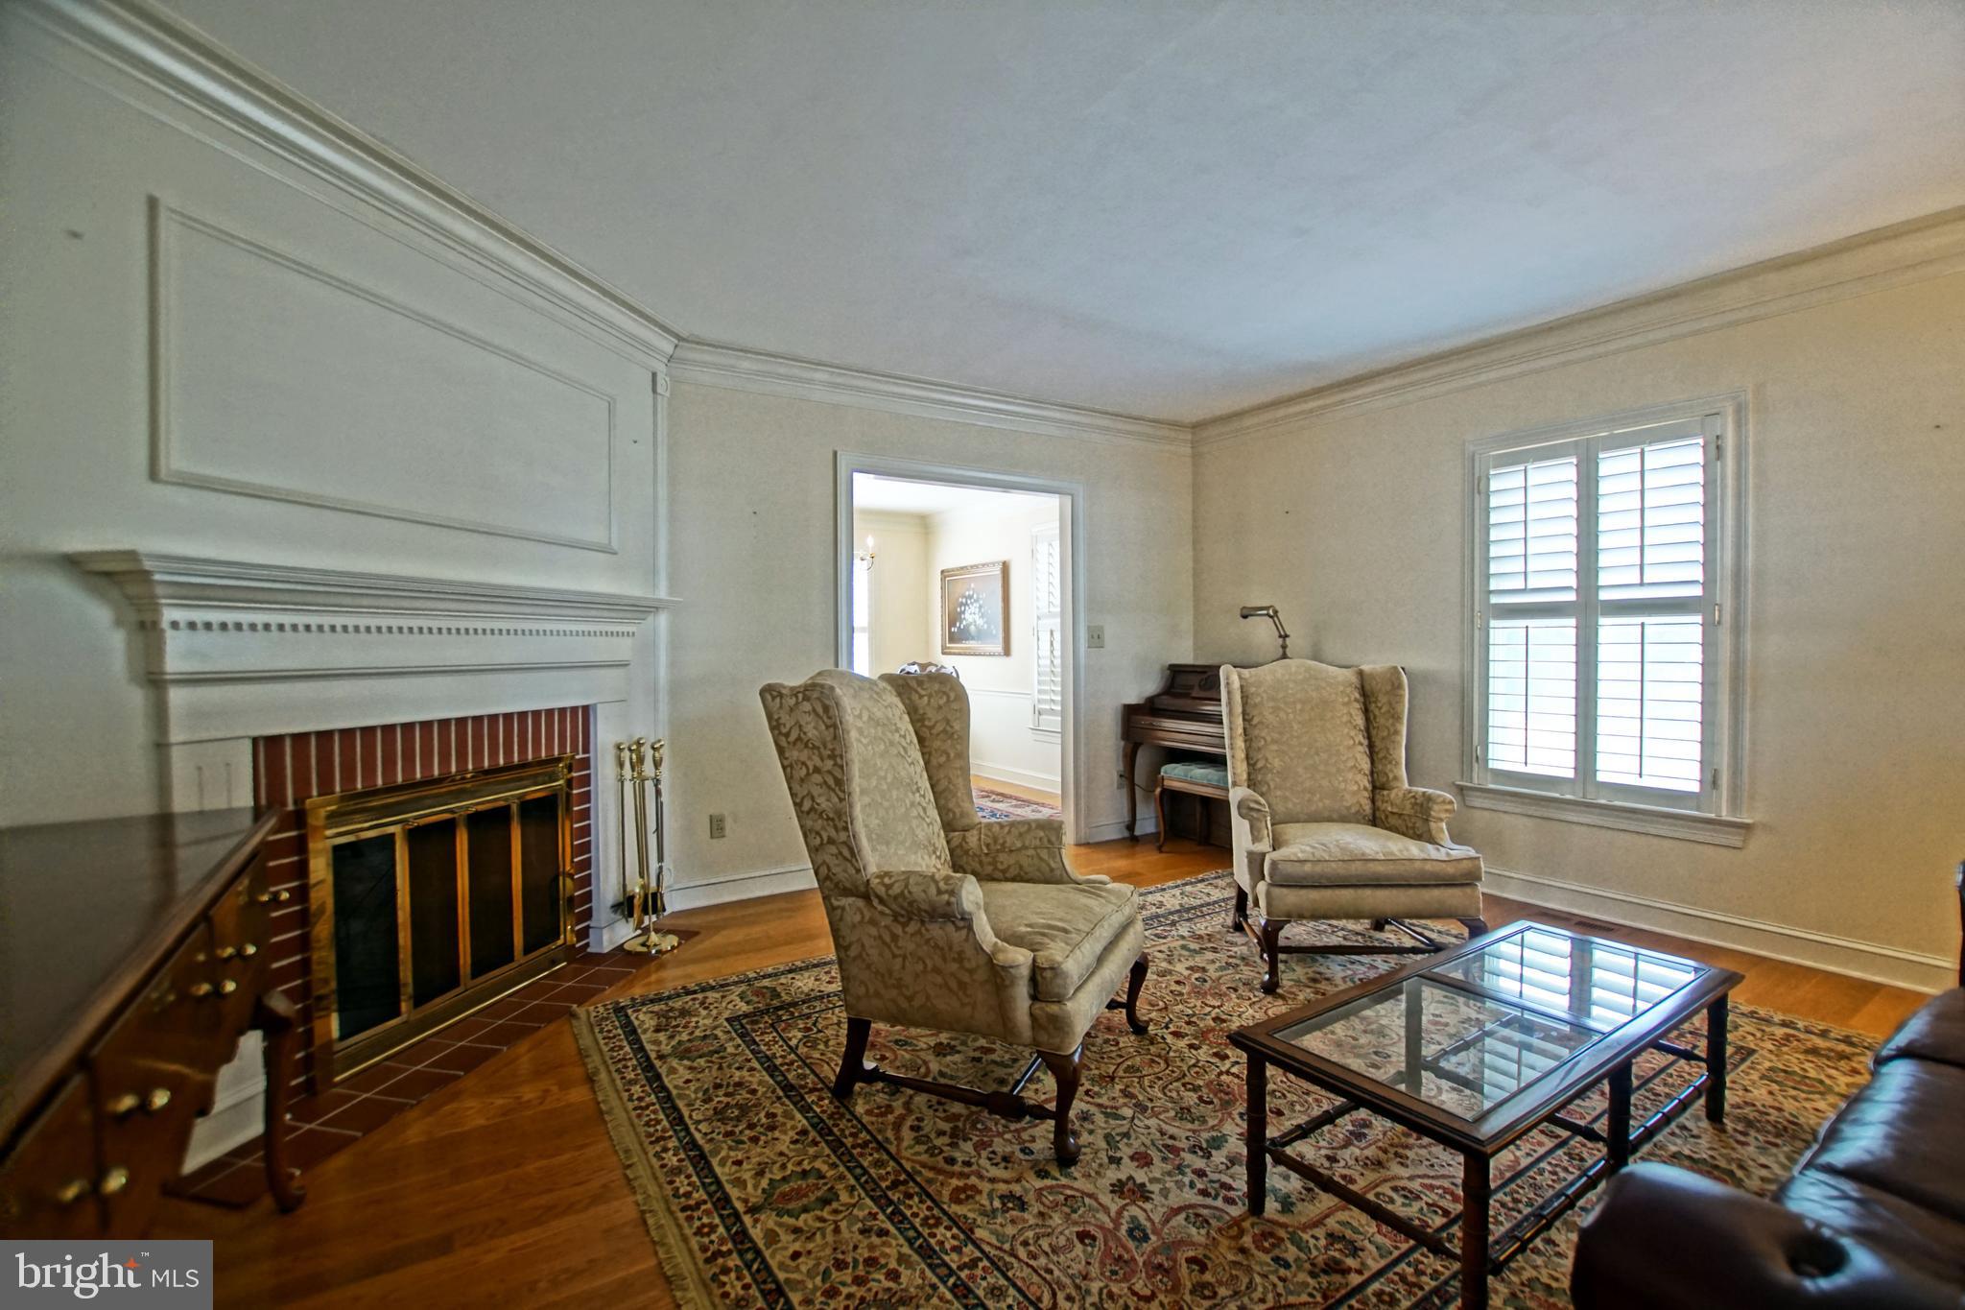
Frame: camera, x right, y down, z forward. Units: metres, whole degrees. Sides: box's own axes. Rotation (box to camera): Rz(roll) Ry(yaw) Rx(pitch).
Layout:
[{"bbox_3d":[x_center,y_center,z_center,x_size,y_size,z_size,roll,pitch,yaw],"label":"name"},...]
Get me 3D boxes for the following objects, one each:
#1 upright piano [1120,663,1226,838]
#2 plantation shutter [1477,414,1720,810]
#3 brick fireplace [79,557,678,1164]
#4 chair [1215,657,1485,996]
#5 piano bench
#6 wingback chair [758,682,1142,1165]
[{"bbox_3d":[1.503,0.605,4.599,0.666,1.077,1.392,0,1,-35],"label":"upright piano"},{"bbox_3d":[2.654,-0.164,3.620,0.059,1.597,0.908,0,1,-35],"label":"plantation shutter"},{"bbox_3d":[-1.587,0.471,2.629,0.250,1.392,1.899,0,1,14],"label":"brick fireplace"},{"bbox_3d":[1.352,0.595,3.214,0.785,1.125,0.892,0,1,1],"label":"chair"},{"bbox_3d":[1.387,0.897,4.566,0.387,0.494,0.773,0,1,-35],"label":"piano bench"},{"bbox_3d":[-0.039,0.605,2.398,0.916,1.125,0.797,0,1,25],"label":"wingback chair"}]

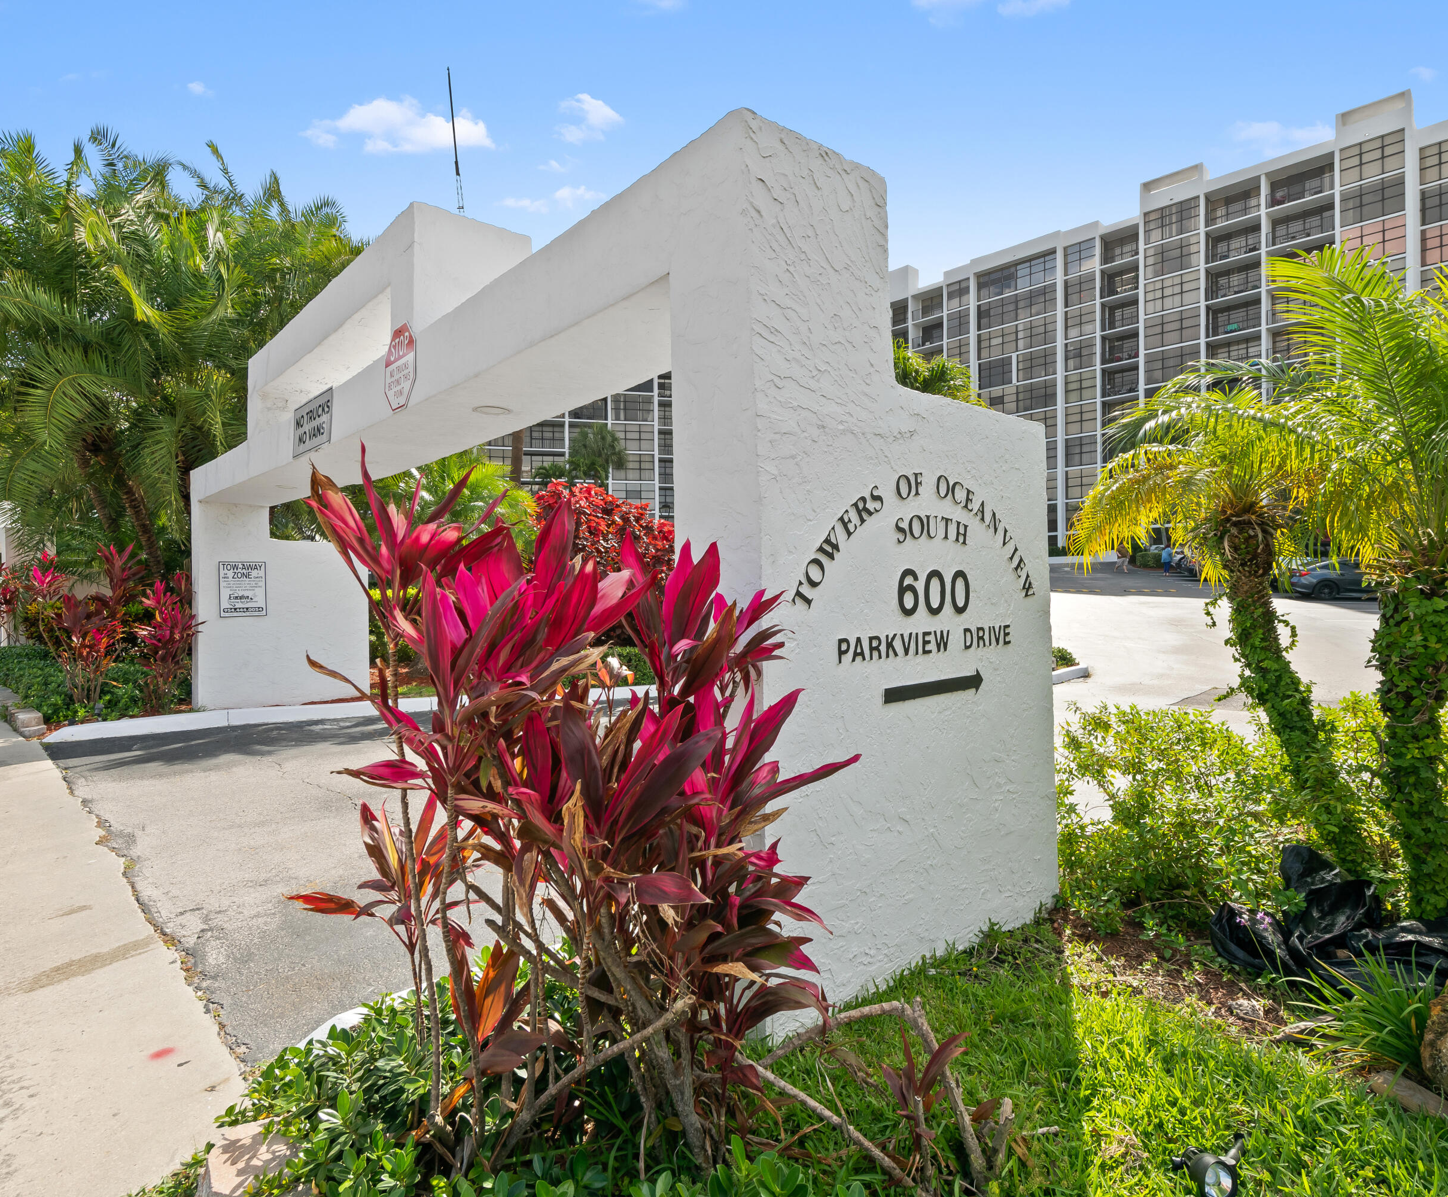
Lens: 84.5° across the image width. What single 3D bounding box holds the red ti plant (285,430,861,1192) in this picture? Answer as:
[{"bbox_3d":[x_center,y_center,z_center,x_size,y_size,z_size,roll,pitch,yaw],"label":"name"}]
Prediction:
[{"bbox_3d":[-0.369,0.509,1.970,1.330,1.700,1.020,-1,1,0],"label":"red ti plant"}]

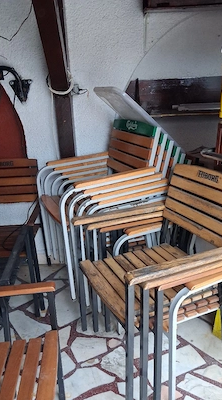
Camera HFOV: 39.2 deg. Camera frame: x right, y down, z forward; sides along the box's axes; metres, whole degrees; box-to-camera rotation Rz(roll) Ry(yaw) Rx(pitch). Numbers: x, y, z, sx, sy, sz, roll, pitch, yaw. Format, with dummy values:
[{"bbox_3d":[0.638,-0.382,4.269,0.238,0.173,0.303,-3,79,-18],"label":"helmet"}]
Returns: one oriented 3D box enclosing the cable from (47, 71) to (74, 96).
[{"bbox_3d":[-0.347,-0.784,2.100,0.180,0.160,0.110,-3,17,-3],"label":"cable"}]

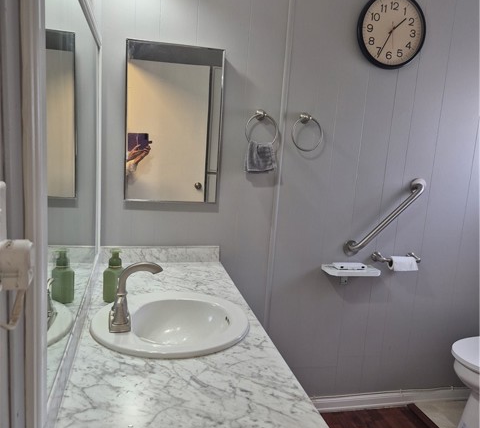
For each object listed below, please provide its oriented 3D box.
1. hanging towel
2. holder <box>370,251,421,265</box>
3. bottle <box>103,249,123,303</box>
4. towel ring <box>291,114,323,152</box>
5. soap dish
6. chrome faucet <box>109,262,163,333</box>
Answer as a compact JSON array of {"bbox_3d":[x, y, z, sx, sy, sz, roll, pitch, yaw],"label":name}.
[{"bbox_3d":[0.092,-0.257,1.899,0.133,0.145,0.040,2,9,-13],"label":"hanging towel"},{"bbox_3d":[0.789,0.226,2.134,0.238,0.053,0.086,2,9,-13],"label":"holder"},{"bbox_3d":[-0.418,0.202,1.413,0.066,0.177,0.060,10,11,36],"label":"bottle"},{"bbox_3d":[0.308,-0.371,1.939,0.147,0.172,0.057,2,9,-13],"label":"towel ring"},{"bbox_3d":[0.539,0.305,2.071,0.245,0.105,0.125,2,9,-13],"label":"soap dish"},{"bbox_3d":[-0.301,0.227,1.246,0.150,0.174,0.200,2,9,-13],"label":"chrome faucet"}]

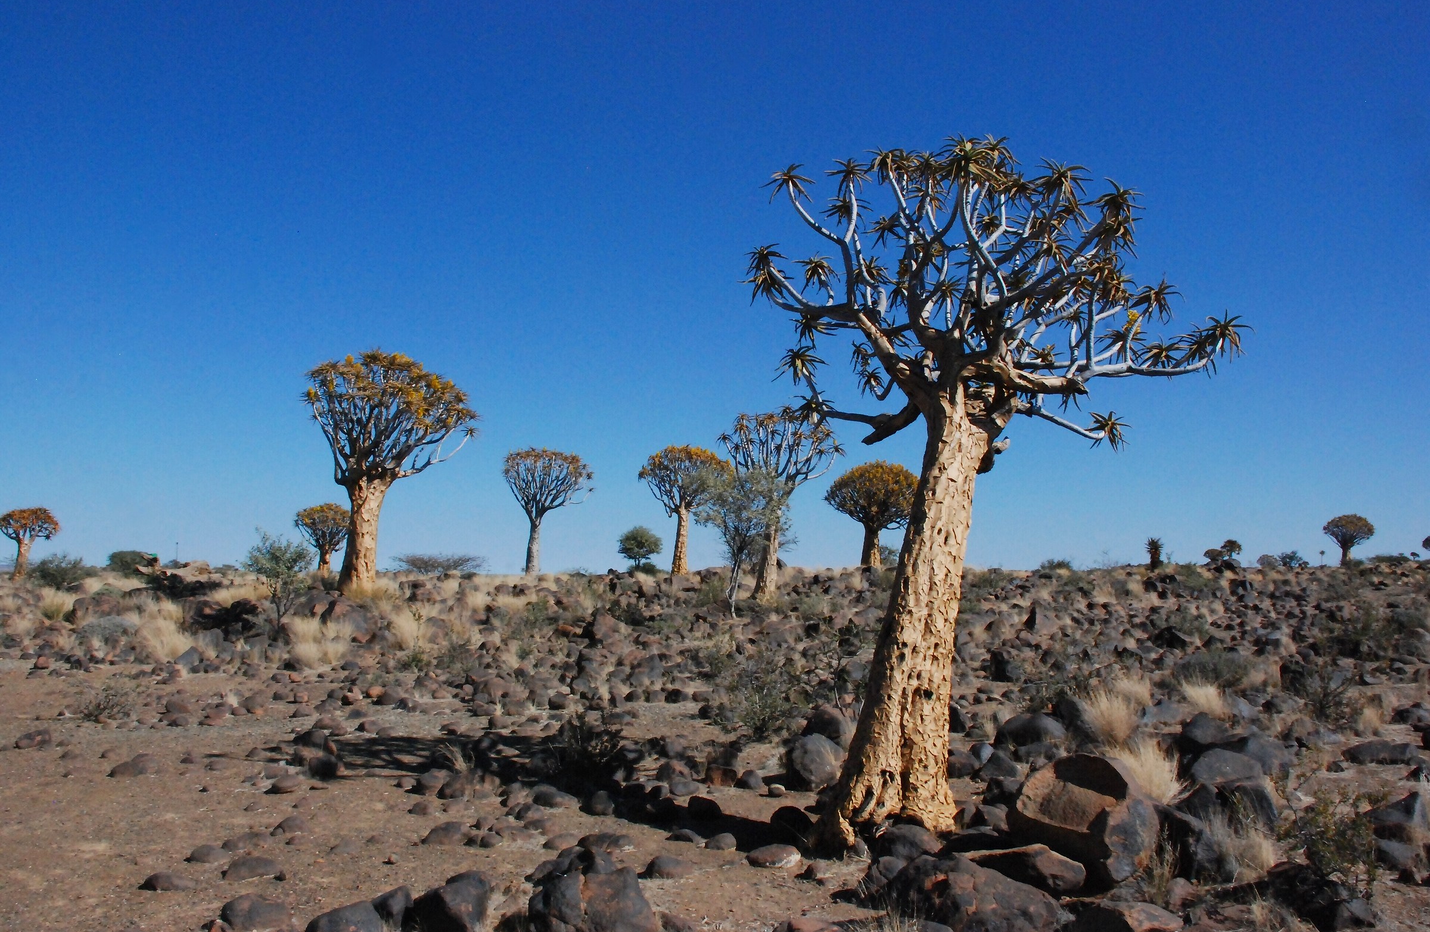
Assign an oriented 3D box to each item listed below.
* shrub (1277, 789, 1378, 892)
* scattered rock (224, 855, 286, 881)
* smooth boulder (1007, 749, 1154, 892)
[{"bbox_3d":[3.122,1.905,5.450,0.495,0.506,0.470,0,-6,0],"label":"shrub"},{"bbox_3d":[-2.333,2.043,5.450,0.300,0.115,0.230,0,-5,0],"label":"scattered rock"},{"bbox_3d":[1.851,1.775,5.400,0.740,0.620,0.620,0,-5,0],"label":"smooth boulder"}]

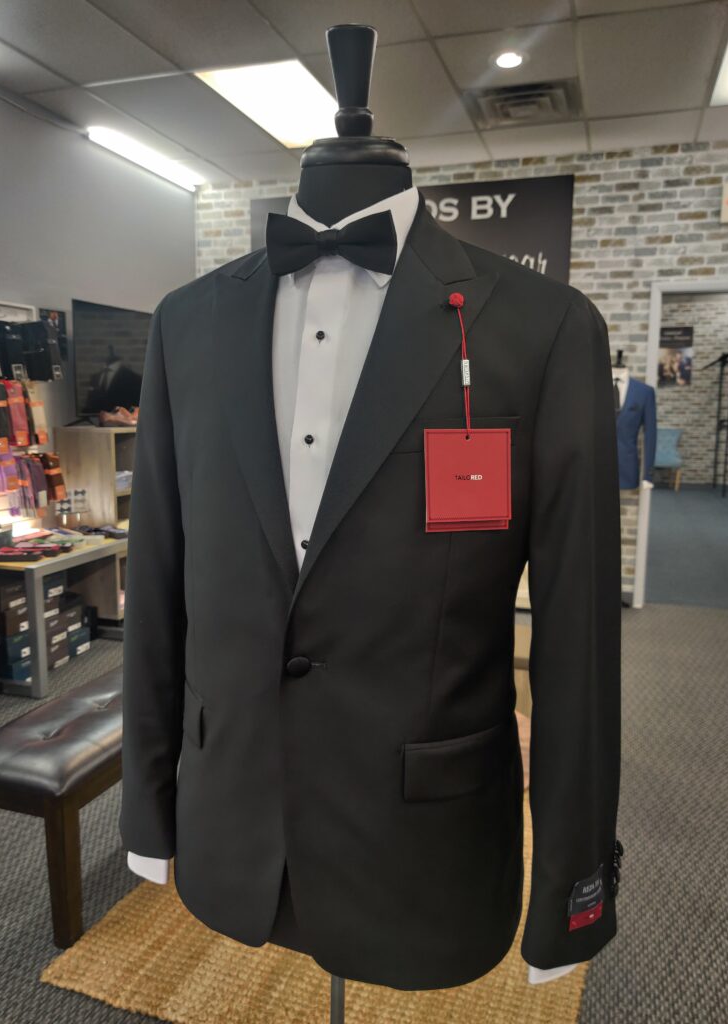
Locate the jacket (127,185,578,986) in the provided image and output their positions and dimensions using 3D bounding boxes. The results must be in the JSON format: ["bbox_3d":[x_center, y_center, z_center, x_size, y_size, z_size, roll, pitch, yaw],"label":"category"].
[{"bbox_3d":[-0.019,0.057,0.848,0.560,0.765,0.275,3,8,17],"label":"jacket"}]

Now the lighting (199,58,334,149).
[{"bbox_3d":[-0.370,-2.222,4.382,0.600,0.060,1.200,3,8,17],"label":"lighting"}]

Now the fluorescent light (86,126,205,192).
[{"bbox_3d":[-1.388,-2.305,5.292,0.120,0.075,1.220,3,8,17],"label":"fluorescent light"}]

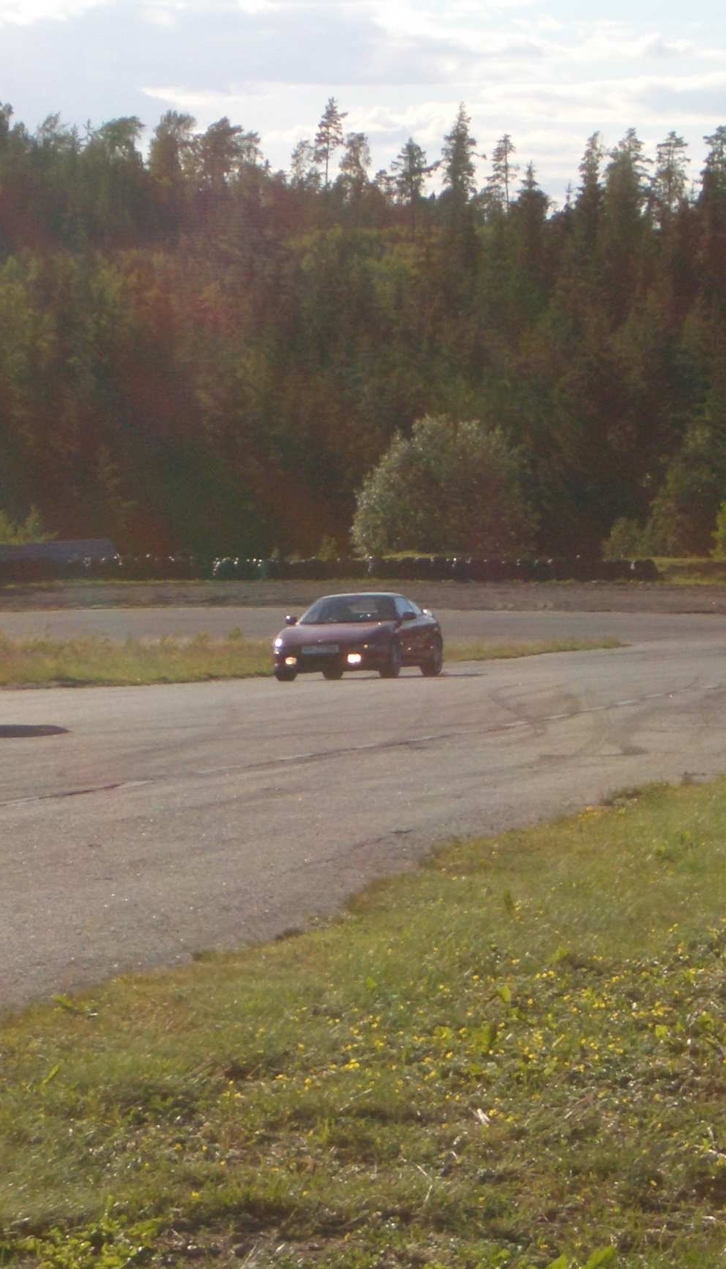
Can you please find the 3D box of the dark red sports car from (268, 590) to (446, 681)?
[{"bbox_3d":[-0.053,0.011,61.232,1.700,1.230,4.170,-1,0,15],"label":"dark red sports car"}]

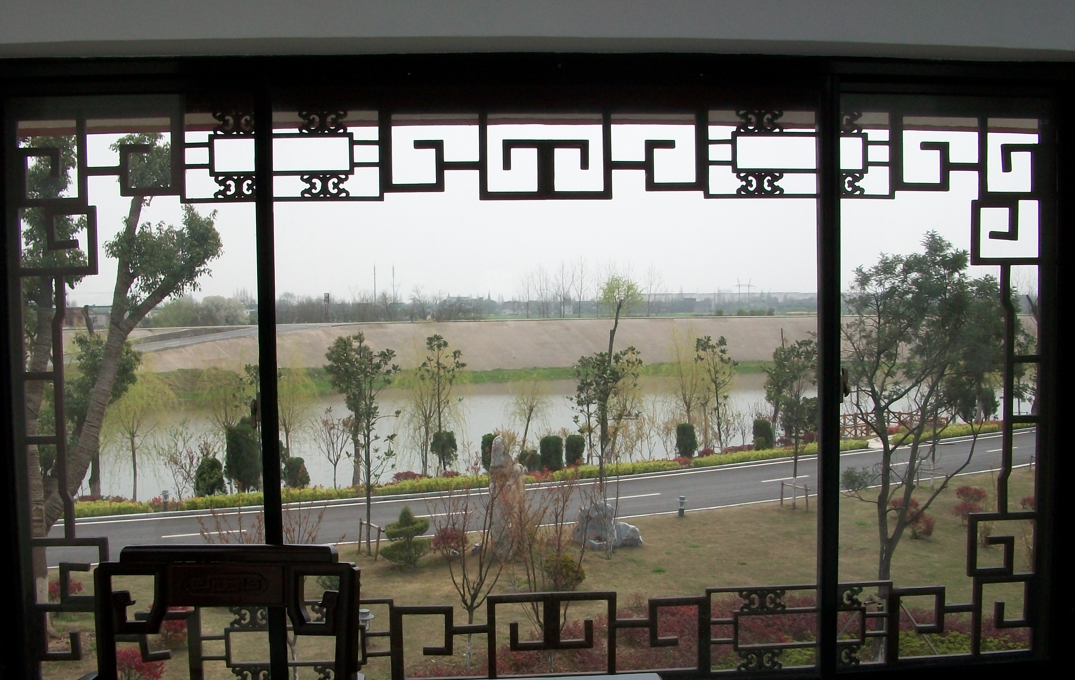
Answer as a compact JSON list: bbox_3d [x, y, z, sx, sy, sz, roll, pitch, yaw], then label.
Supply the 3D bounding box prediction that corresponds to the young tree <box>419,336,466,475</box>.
[{"bbox_3d":[-4.009,2.689,43.517,2.013,5.904,1.912,-1,2,0],"label":"young tree"}]

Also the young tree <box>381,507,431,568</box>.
[{"bbox_3d":[-2.810,4.206,22.500,1.056,1.306,1.080,-1,2,0],"label":"young tree"}]

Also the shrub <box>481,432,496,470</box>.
[{"bbox_3d":[-1.931,4.731,43.866,0.873,1.747,0.873,-1,2,0],"label":"shrub"}]

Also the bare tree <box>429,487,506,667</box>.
[{"bbox_3d":[-1.063,3.589,16.000,1.171,2.736,1.200,-1,2,0],"label":"bare tree"}]

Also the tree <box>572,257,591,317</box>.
[{"bbox_3d":[9.433,-11.343,229.753,4.208,13.365,4.208,-1,2,0],"label":"tree"}]

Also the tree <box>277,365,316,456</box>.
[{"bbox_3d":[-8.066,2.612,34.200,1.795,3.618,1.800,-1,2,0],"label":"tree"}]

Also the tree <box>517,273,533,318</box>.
[{"bbox_3d":[-2.028,-7.065,170.000,2.569,7.370,2.600,-1,2,0],"label":"tree"}]

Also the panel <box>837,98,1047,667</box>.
[{"bbox_3d":[1.122,0.122,2.948,0.617,1.583,0.050,-1,2,-4],"label":"panel"}]

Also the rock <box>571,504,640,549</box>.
[{"bbox_3d":[2.008,5.314,30.231,1.972,1.298,1.250,-1,2,0],"label":"rock"}]

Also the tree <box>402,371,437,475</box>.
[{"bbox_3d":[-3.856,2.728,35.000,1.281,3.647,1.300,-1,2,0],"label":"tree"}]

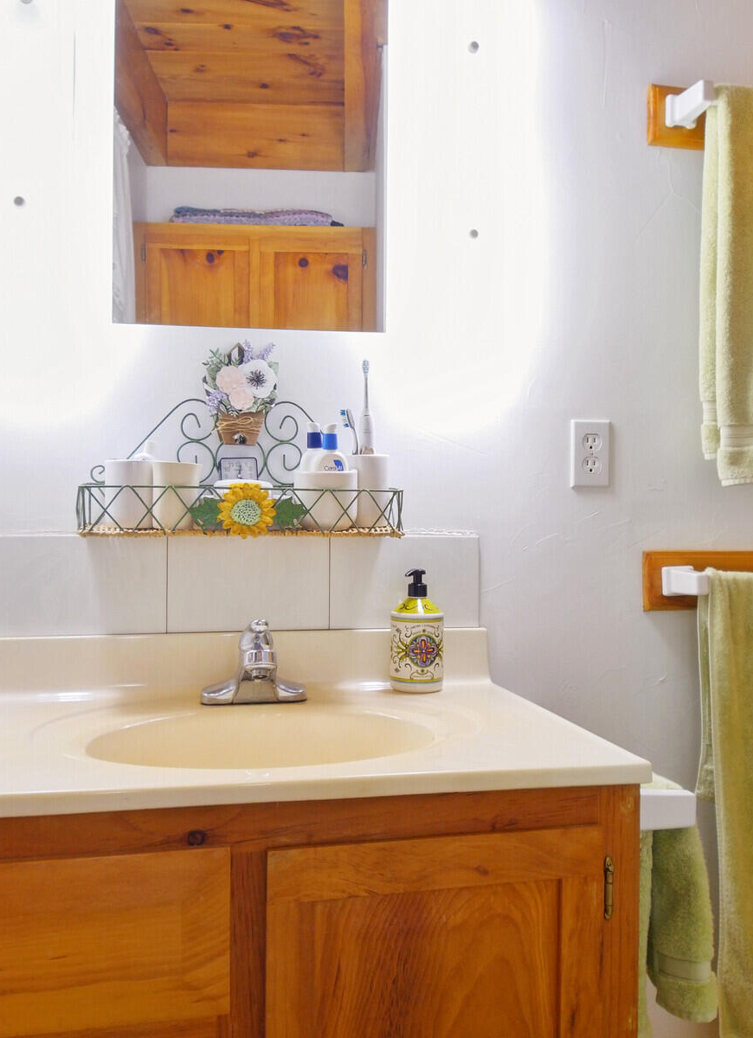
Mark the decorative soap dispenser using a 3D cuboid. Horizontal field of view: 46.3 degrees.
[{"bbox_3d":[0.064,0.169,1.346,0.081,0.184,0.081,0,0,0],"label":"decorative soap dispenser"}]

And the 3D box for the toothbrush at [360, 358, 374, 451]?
[{"bbox_3d":[-0.014,-0.129,1.358,0.022,0.232,0.027,-1,3,-6],"label":"toothbrush"}]

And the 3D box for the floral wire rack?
[{"bbox_3d":[-0.197,-0.079,1.321,0.468,0.211,0.113,0,0,-13],"label":"floral wire rack"}]

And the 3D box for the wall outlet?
[{"bbox_3d":[0.367,-0.111,1.503,0.071,0.115,0.008,0,0,-13],"label":"wall outlet"}]

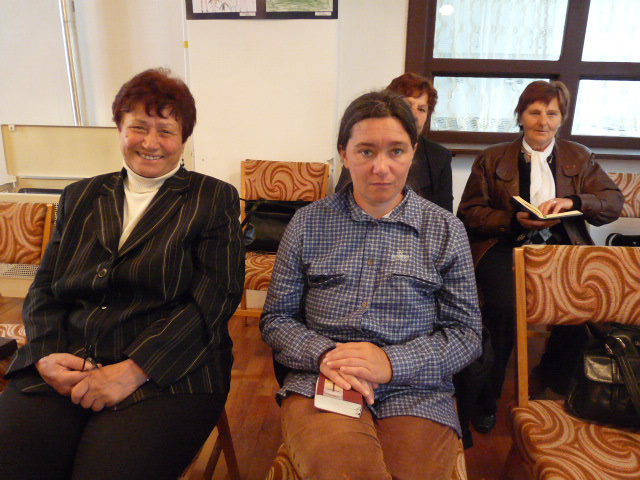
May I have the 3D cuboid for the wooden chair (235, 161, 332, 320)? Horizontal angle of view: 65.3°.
[{"bbox_3d":[-0.202,0.112,2.274,0.430,0.850,0.510,4,18,9],"label":"wooden chair"}]

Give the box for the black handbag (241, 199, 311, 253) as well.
[{"bbox_3d":[-0.164,-0.061,2.324,0.360,0.250,0.150,4,18,9],"label":"black handbag"}]

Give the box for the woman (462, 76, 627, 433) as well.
[{"bbox_3d":[0.789,0.039,1.930,0.600,1.230,0.640,5,18,12],"label":"woman"}]

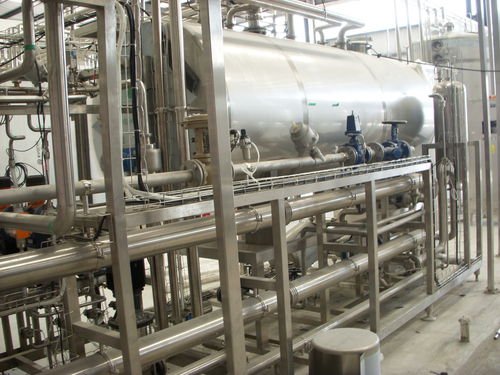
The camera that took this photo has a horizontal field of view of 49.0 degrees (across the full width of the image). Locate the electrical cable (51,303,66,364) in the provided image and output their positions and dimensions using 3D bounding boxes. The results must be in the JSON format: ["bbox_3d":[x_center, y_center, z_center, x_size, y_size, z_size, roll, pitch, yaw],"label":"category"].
[{"bbox_3d":[-0.872,0.670,2.501,0.040,0.270,0.050,0,5,40],"label":"electrical cable"}]

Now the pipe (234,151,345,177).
[{"bbox_3d":[0.332,-0.174,3.791,0.065,0.065,1.381,0,5,40],"label":"pipe"}]

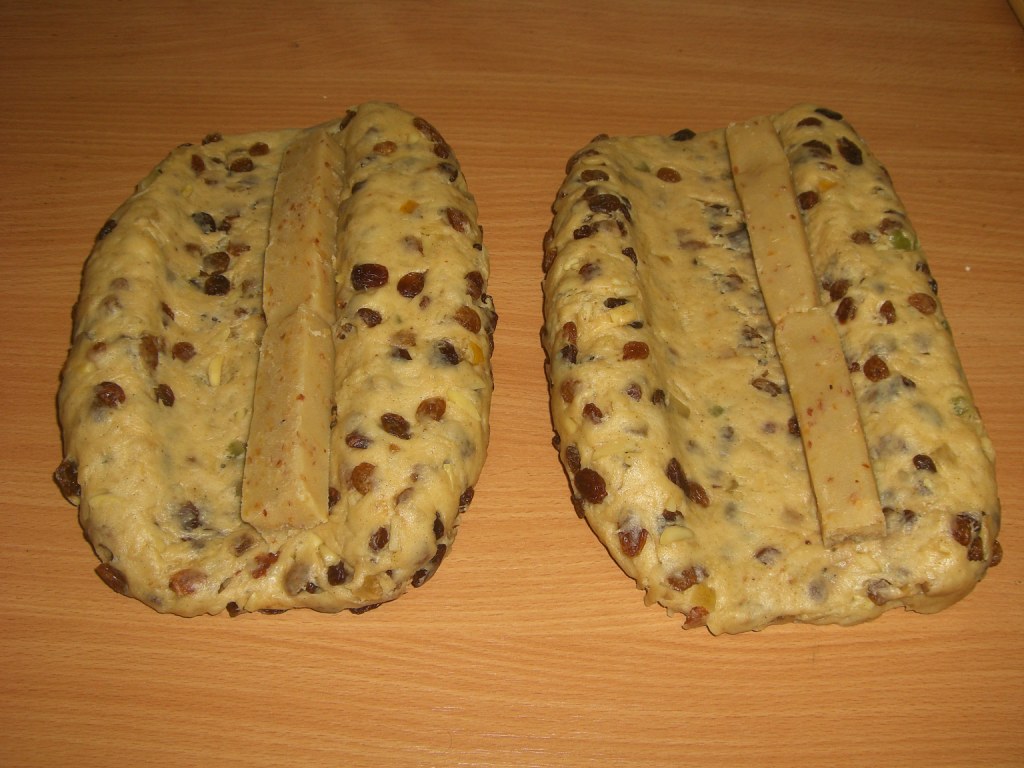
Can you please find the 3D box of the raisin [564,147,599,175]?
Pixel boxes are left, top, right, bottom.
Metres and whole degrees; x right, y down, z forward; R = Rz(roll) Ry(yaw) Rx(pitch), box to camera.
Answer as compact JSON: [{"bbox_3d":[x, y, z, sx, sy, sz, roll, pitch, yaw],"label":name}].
[{"bbox_3d":[0.040,-0.127,0.640,0.022,0.009,0.009,-37,63,-23],"label":"raisin"}]

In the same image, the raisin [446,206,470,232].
[{"bbox_3d":[-0.027,-0.082,0.568,0.009,0.007,0.015,-26,72,-39],"label":"raisin"}]

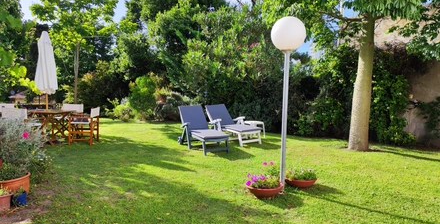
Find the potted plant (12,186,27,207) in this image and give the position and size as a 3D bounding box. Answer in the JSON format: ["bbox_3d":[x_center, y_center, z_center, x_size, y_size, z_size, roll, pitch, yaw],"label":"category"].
[{"bbox_3d":[-2.432,1.012,3.857,0.155,0.220,0.155,-2,6,-33],"label":"potted plant"}]

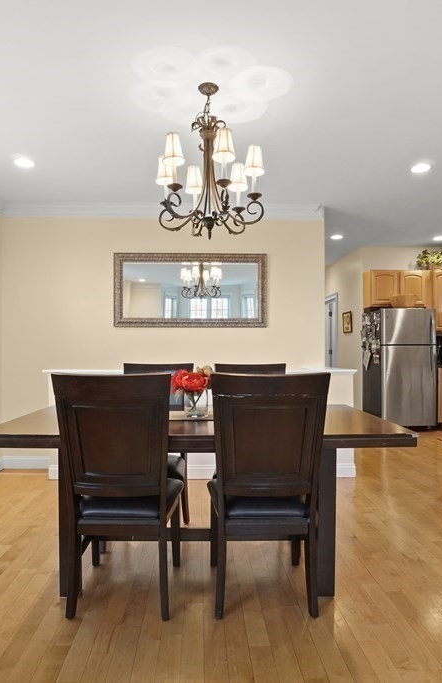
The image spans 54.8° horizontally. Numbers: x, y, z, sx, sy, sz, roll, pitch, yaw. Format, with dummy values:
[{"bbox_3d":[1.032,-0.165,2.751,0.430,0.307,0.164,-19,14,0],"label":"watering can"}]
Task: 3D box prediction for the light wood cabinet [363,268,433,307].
[{"bbox_3d":[2.690,-0.780,6.540,0.915,0.550,0.320,0,-1,-3],"label":"light wood cabinet"}]

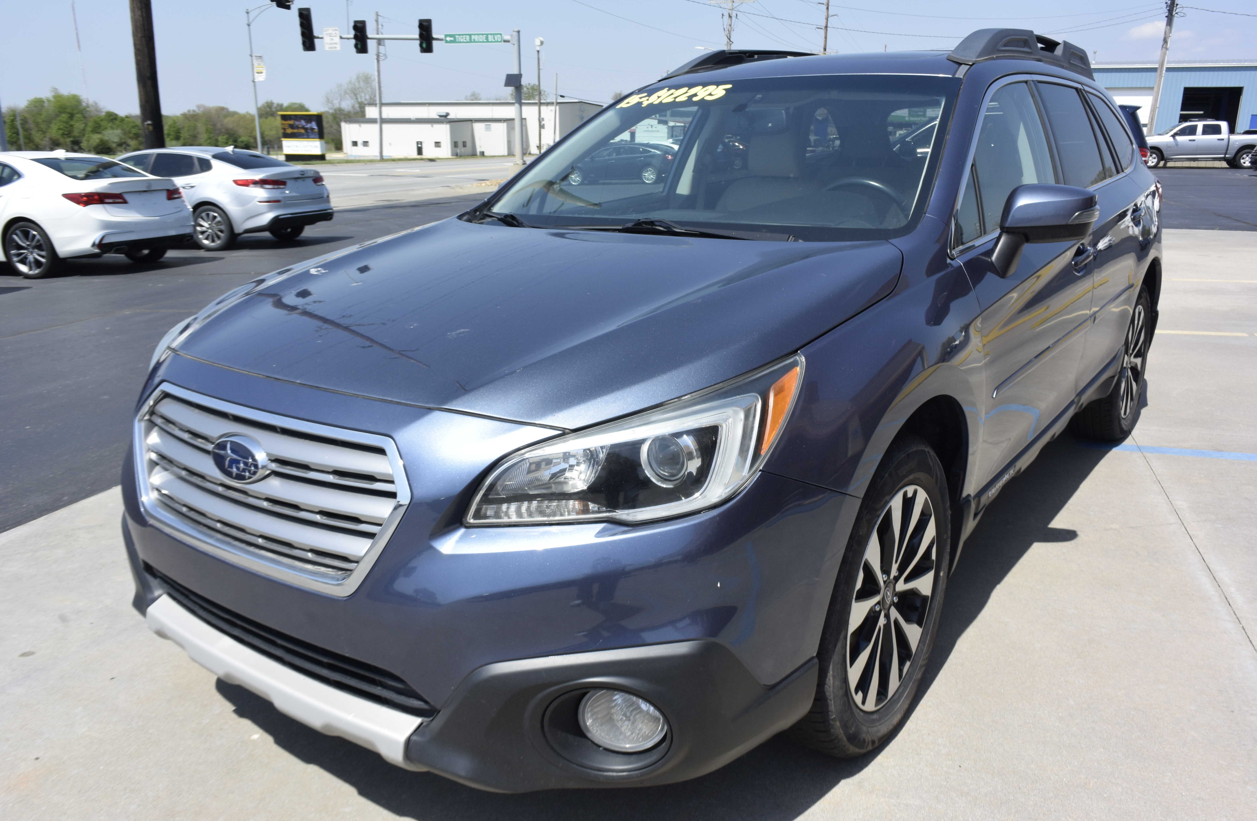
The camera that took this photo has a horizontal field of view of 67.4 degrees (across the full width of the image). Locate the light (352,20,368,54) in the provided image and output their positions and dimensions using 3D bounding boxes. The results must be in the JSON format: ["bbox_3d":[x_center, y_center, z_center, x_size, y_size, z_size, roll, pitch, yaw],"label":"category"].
[{"bbox_3d":[-9.302,-12.893,32.547,0.350,1.070,0.420,3,15,9],"label":"light"}]

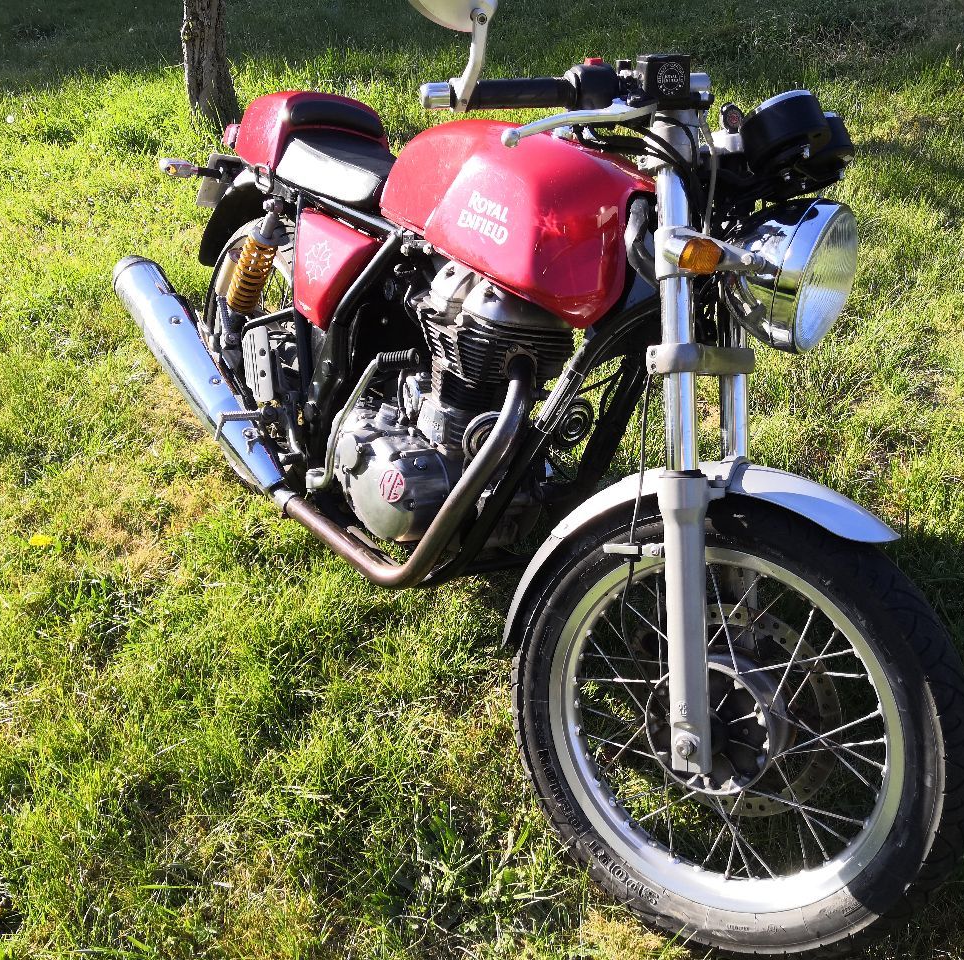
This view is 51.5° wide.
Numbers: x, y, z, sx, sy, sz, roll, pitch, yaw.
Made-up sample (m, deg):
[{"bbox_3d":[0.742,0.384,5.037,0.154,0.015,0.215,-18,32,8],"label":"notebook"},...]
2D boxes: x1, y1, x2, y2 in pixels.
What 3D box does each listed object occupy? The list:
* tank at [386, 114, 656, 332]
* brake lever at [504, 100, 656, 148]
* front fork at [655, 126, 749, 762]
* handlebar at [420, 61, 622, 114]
[{"bbox_3d":[0.087,-0.422,1.531,0.310,0.240,0.630,-5,30,-38],"label":"tank"},{"bbox_3d":[0.115,-0.392,1.081,0.195,0.032,0.042,-19,37,-24],"label":"brake lever"},{"bbox_3d":[0.301,-0.040,1.322,0.085,0.820,0.250,0,5,33],"label":"front fork"},{"bbox_3d":[0.052,-0.441,1.124,0.260,0.060,0.060,-11,34,-22],"label":"handlebar"}]

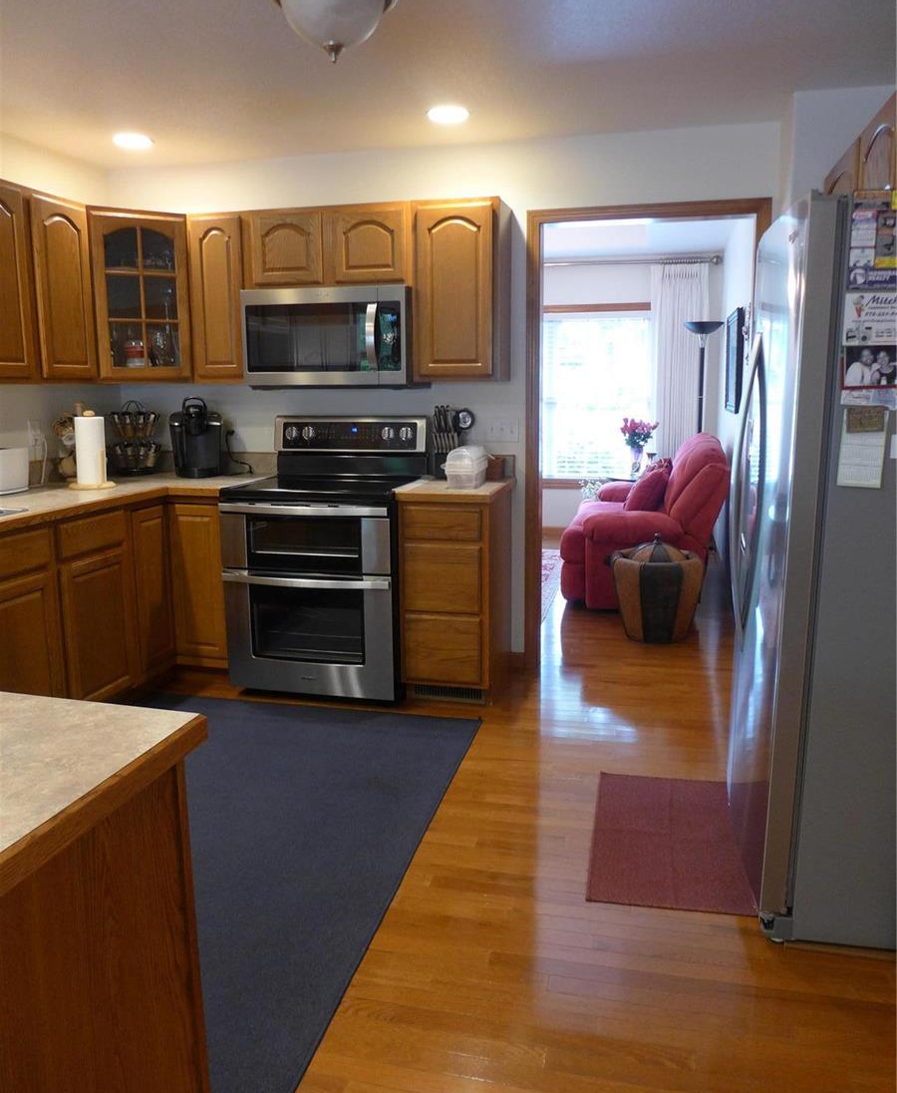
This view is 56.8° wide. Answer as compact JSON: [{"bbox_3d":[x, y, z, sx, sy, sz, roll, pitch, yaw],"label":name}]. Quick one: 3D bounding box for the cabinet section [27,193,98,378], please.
[{"bbox_3d":[-1.726,-1.057,3.446,0.328,0.737,0.377,2,11,13],"label":"cabinet section"}]

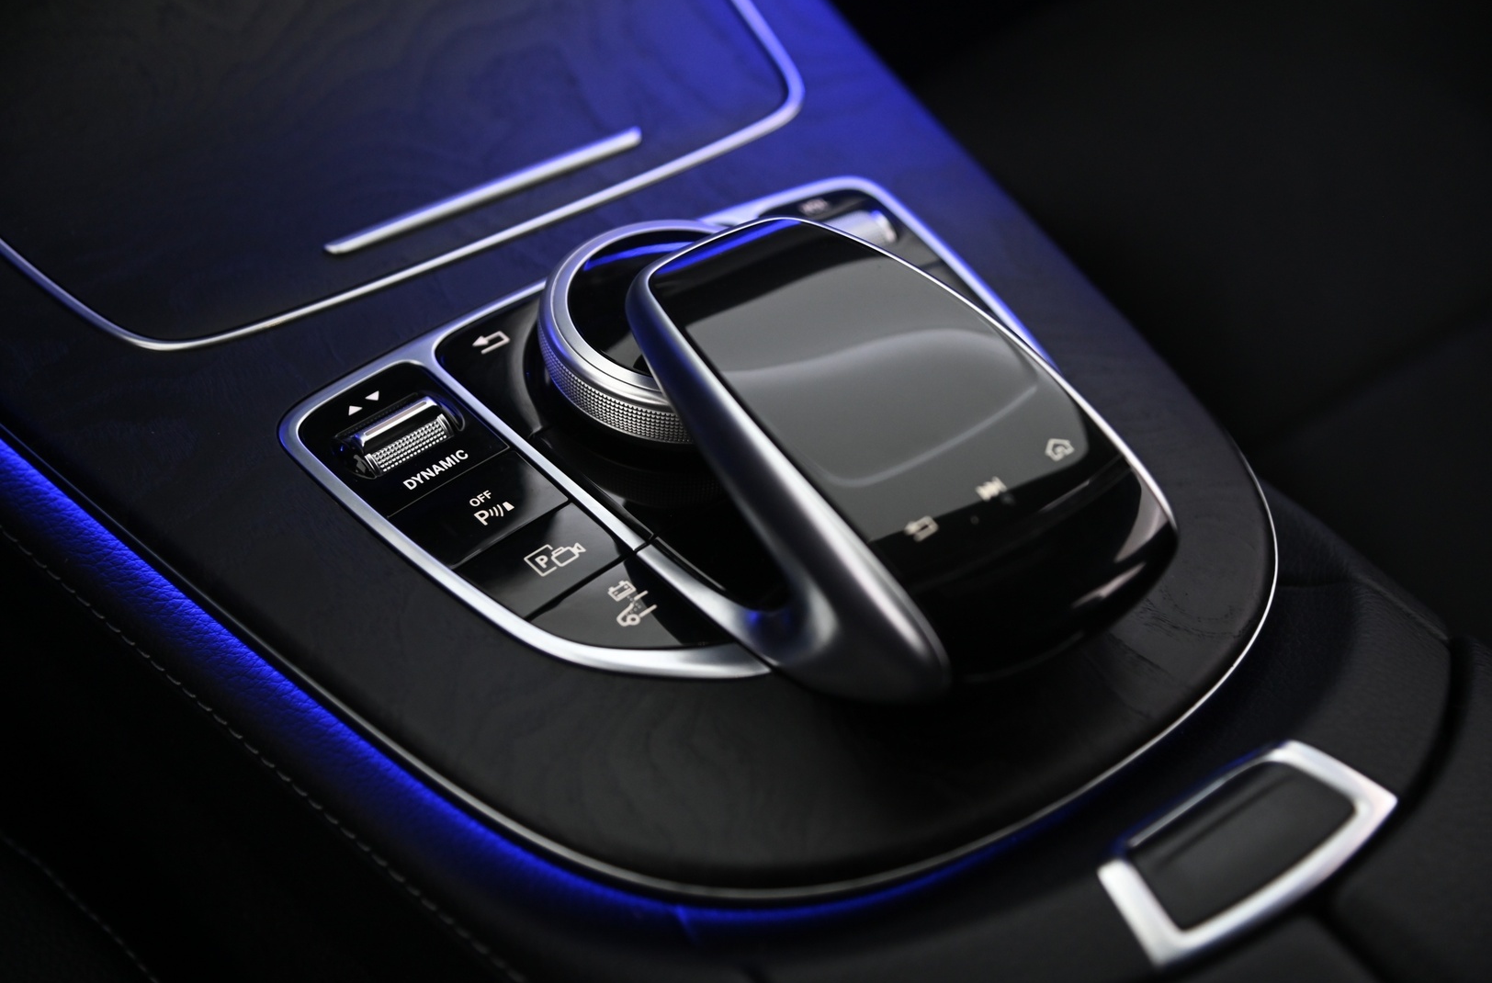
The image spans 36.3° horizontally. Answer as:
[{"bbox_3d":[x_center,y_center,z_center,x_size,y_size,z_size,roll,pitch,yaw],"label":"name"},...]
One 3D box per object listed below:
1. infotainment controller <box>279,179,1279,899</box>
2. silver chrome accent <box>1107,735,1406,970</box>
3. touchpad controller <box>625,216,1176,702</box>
[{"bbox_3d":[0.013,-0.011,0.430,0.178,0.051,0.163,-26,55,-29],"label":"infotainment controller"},{"bbox_3d":[0.081,0.059,0.376,0.057,0.009,0.022,-26,55,-29],"label":"silver chrome accent"},{"bbox_3d":[0.022,-0.006,0.419,0.065,0.040,0.099,-26,55,-29],"label":"touchpad controller"}]

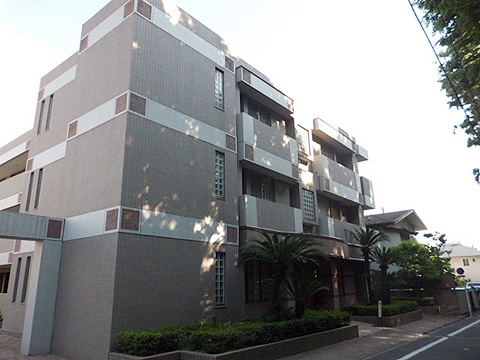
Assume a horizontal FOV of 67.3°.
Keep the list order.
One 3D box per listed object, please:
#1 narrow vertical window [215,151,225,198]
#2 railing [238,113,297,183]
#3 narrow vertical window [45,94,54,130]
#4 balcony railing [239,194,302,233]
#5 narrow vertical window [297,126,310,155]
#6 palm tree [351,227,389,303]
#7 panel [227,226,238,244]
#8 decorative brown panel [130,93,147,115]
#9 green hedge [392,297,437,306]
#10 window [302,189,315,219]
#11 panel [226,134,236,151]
[{"bbox_3d":[-0.625,-0.144,11.367,0.100,1.500,0.440,-13,-19,37],"label":"narrow vertical window"},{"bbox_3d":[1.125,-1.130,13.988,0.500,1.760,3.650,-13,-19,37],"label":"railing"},{"bbox_3d":[-7.124,-2.528,13.611,0.290,1.460,0.120,-13,-20,37],"label":"narrow vertical window"},{"bbox_3d":[1.181,1.317,12.850,0.404,1.010,3.434,-15,-21,39],"label":"balcony railing"},{"bbox_3d":[2.871,-1.776,16.233,0.120,1.220,0.960,-13,-20,37],"label":"narrow vertical window"},{"bbox_3d":[5.591,3.921,15.830,1.616,3.384,1.616,-15,-21,39],"label":"palm tree"},{"bbox_3d":[-0.233,1.722,11.276,0.050,0.500,0.500,-13,-19,37],"label":"panel"},{"bbox_3d":[-2.618,-1.922,9.251,0.050,0.460,0.465,-13,-20,37],"label":"decorative brown panel"},{"bbox_3d":[9.673,6.590,19.477,1.919,0.455,1.616,-15,-21,39],"label":"green hedge"},{"bbox_3d":[2.911,1.040,15.274,0.121,1.232,0.858,-15,-21,39],"label":"window"},{"bbox_3d":[-0.311,-1.222,11.972,0.050,0.465,0.455,-13,-20,37],"label":"panel"}]

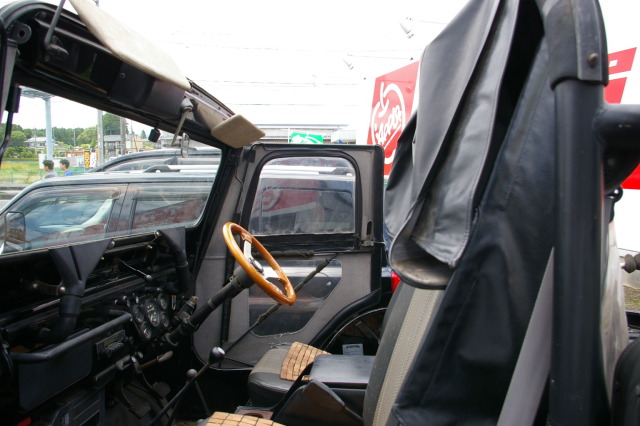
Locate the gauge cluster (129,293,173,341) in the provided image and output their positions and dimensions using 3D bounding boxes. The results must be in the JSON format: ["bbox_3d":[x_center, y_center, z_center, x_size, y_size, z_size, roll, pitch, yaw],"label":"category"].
[{"bbox_3d":[-0.601,0.365,1.704,0.050,0.145,0.235,-16,0,8],"label":"gauge cluster"}]

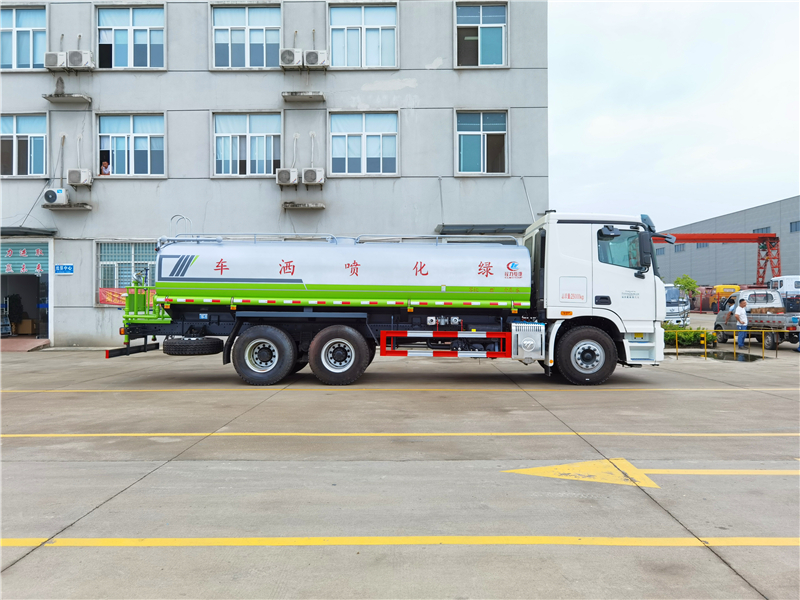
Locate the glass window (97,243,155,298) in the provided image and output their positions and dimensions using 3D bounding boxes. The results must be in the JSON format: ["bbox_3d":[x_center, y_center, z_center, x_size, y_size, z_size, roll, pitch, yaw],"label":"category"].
[{"bbox_3d":[-8.509,-0.843,19.850,2.230,1.970,0.150,0,0,0],"label":"glass window"}]

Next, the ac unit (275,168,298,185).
[{"bbox_3d":[-3.628,-3.994,20.285,0.731,0.515,0.290,0,0,2],"label":"ac unit"}]

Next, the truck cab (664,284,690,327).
[{"bbox_3d":[13.639,0.289,31.844,1.850,2.100,1.750,0,0,7],"label":"truck cab"}]

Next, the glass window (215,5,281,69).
[{"bbox_3d":[-4.875,-8.342,19.850,2.180,1.960,0.150,0,0,0],"label":"glass window"}]

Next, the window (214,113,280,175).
[{"bbox_3d":[-5.060,-5.175,20.779,2.250,2.087,0.130,0,0,2],"label":"window"}]

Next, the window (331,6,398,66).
[{"bbox_3d":[-1.161,-8.374,19.850,2.130,1.990,0.150,0,0,0],"label":"window"}]

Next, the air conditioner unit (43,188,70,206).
[{"bbox_3d":[-10.699,-3.218,19.450,0.770,0.500,0.290,0,0,0],"label":"air conditioner unit"}]

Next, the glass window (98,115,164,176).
[{"bbox_3d":[-8.525,-4.915,19.850,2.100,1.970,0.150,0,0,0],"label":"glass window"}]

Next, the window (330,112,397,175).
[{"bbox_3d":[-1.190,-5.150,20.652,2.219,2.060,0.130,0,0,2],"label":"window"}]

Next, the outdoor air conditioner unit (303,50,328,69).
[{"bbox_3d":[-2.610,-7.512,19.450,0.770,0.530,0.290,0,0,0],"label":"outdoor air conditioner unit"}]

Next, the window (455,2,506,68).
[{"bbox_3d":[2.676,-8.671,20.524,1.636,2.026,0.130,0,0,2],"label":"window"}]

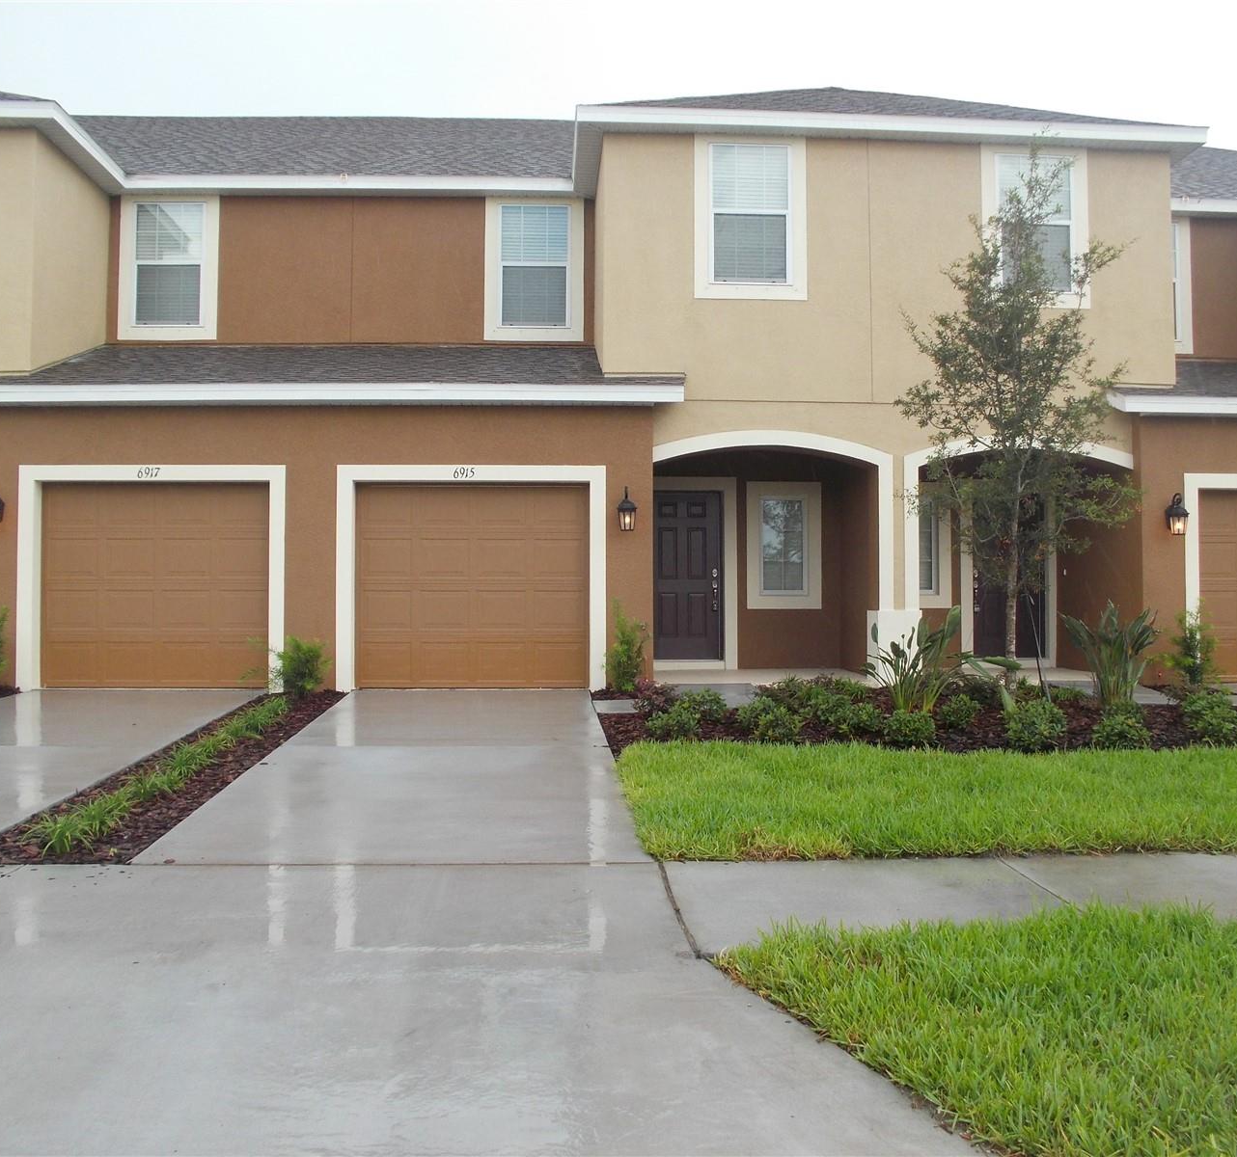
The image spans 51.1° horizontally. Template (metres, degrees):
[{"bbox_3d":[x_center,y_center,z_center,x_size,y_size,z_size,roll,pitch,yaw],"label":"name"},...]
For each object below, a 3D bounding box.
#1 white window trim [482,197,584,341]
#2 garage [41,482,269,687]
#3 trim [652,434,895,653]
[{"bbox_3d":[-1.027,-3.766,15.740,1.216,1.773,0.120,0,-1,-3],"label":"white window trim"},{"bbox_3d":[-4.740,0.074,13.272,2.380,2.120,0.100,0,-2,-3],"label":"garage"},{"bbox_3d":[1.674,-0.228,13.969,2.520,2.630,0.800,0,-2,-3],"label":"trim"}]

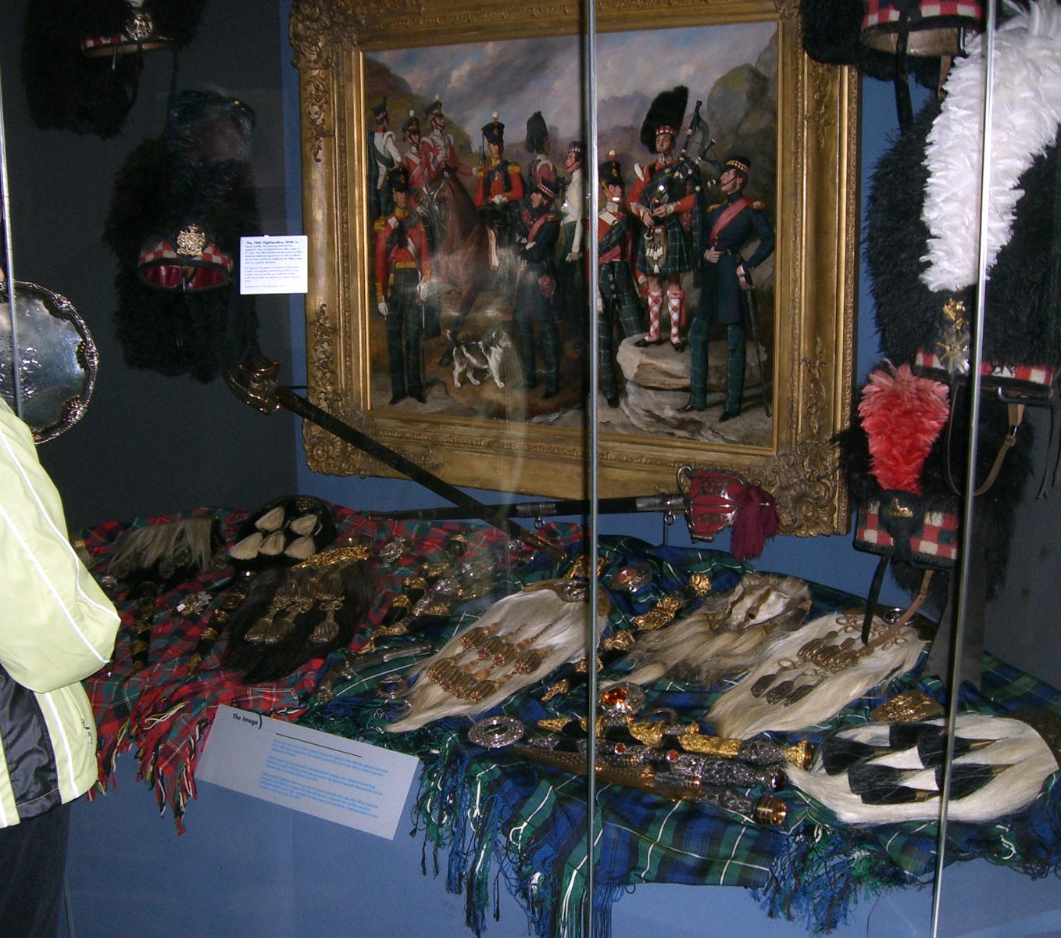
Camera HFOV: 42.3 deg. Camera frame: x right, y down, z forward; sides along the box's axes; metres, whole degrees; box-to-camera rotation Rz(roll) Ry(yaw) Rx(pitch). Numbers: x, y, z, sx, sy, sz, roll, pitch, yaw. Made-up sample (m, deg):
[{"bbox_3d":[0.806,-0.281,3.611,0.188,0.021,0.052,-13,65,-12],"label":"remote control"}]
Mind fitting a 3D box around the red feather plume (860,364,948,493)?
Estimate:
[{"bbox_3d":[0.572,-0.064,2.100,0.135,0.205,0.090,6,11,28],"label":"red feather plume"}]

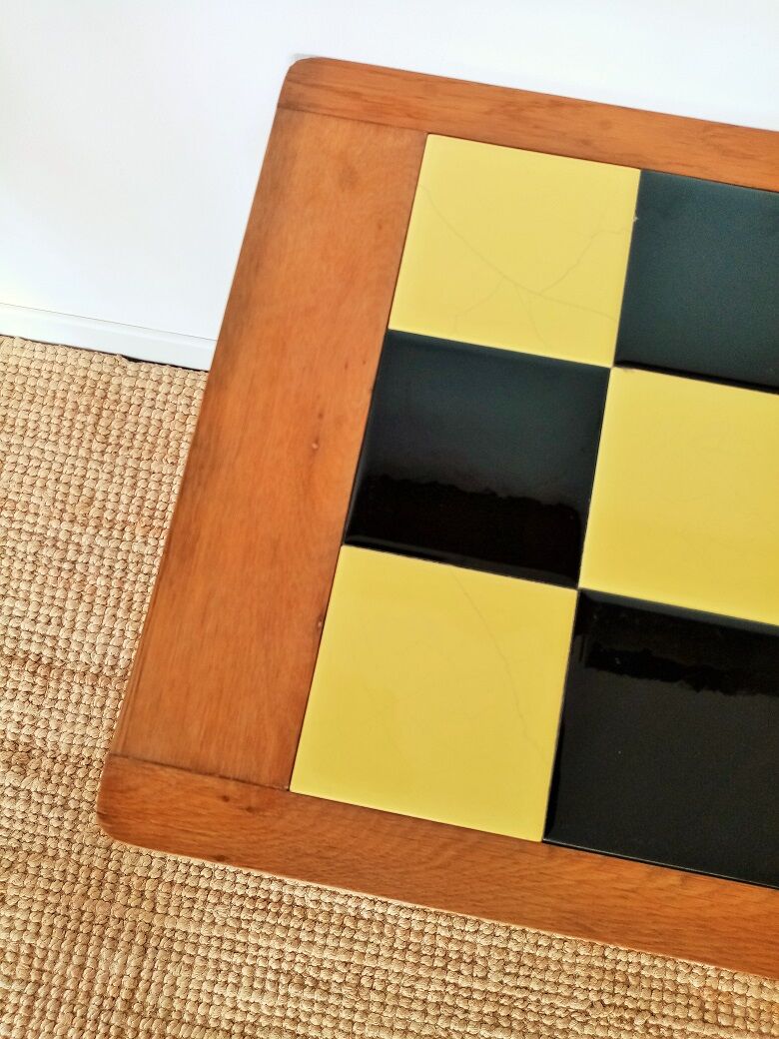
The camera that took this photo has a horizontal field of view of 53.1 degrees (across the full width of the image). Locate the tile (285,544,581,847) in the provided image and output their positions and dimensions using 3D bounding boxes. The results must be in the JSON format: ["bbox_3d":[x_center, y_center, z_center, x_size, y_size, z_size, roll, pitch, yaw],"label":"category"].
[{"bbox_3d":[0.030,0.104,0.481,0.150,0.009,0.150,11,78,3],"label":"tile"}]

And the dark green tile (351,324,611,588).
[{"bbox_3d":[0.059,-0.041,0.512,0.150,0.009,0.150,11,78,3],"label":"dark green tile"}]

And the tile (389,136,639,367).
[{"bbox_3d":[0.088,-0.187,0.542,0.150,0.009,0.150,11,78,3],"label":"tile"}]

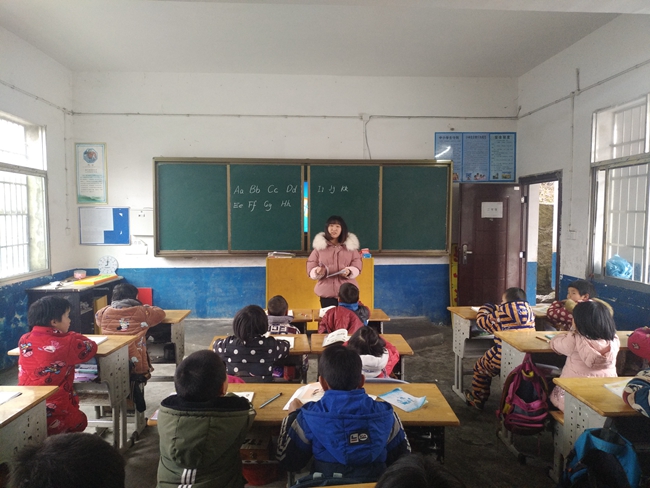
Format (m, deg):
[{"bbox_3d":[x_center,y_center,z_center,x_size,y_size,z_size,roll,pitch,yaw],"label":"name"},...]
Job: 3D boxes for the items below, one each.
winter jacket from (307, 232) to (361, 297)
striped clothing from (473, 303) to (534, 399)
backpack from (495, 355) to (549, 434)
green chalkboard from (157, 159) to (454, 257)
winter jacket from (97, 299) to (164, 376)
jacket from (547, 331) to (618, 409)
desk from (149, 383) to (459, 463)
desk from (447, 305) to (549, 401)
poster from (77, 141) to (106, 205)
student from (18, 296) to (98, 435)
[{"bbox_3d":[0.083,0.201,4.376,0.540,0.650,0.400,0,3,-2],"label":"winter jacket"},{"bbox_3d":[1.295,0.864,3.463,0.400,0.830,0.480,-1,4,-18],"label":"striped clothing"},{"bbox_3d":[1.177,0.891,2.686,0.290,0.450,0.180,2,4,32],"label":"backpack"},{"bbox_3d":[-0.266,-0.499,6.336,4.120,1.344,0.120,0,4,-3],"label":"green chalkboard"},{"bbox_3d":[-1.390,0.704,3.203,0.430,0.540,0.370,0,4,2],"label":"winter jacket"},{"bbox_3d":[1.424,0.707,2.527,0.370,0.480,0.350,-1,4,-11],"label":"jacket"},{"bbox_3d":[-0.084,1.027,1.976,1.230,0.690,0.410,0,3,-2],"label":"desk"},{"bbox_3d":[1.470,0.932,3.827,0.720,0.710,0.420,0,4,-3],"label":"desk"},{"bbox_3d":[-3.291,-0.990,6.352,0.420,0.855,0.020,0,3,-2],"label":"poster"},{"bbox_3d":[-1.472,0.826,2.474,0.410,1.060,0.520,0,4,3],"label":"student"}]

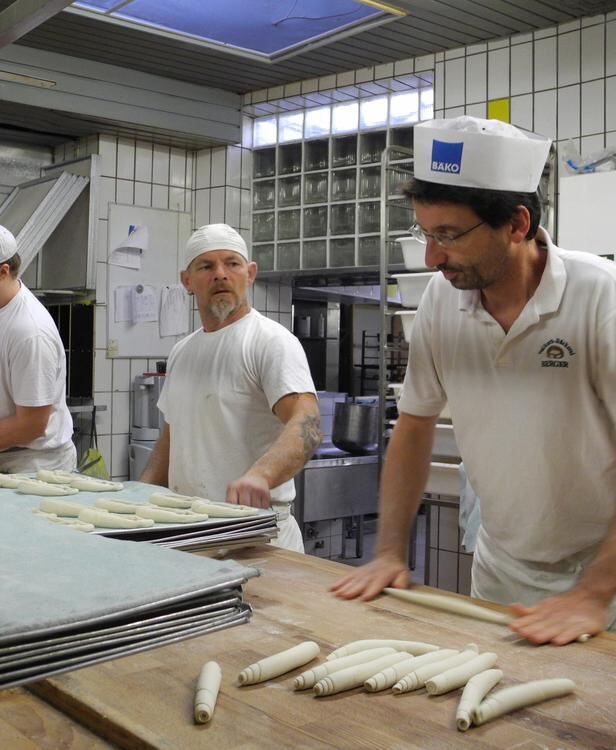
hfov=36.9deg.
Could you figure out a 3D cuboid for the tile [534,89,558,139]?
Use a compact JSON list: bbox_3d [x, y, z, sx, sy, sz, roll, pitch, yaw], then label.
[{"bbox_3d":[1.131,-1.232,4.426,0.118,0.244,0.010,1,0,39],"label":"tile"}]

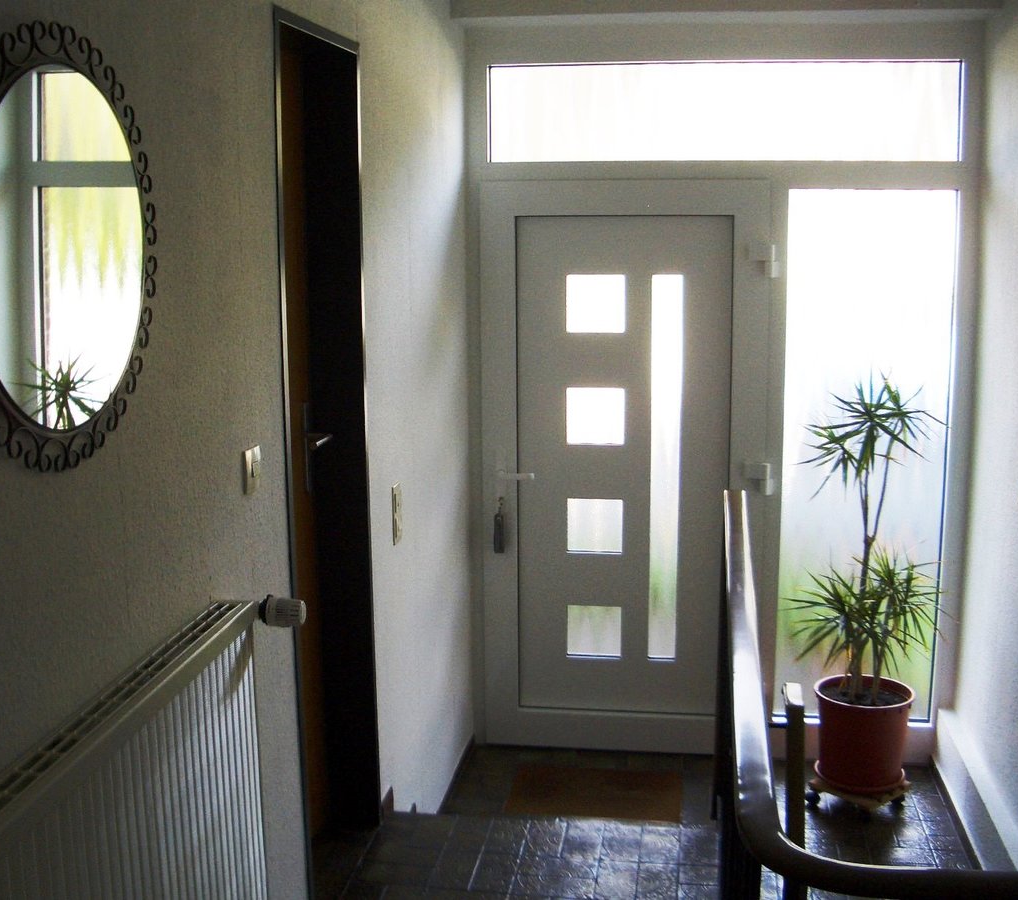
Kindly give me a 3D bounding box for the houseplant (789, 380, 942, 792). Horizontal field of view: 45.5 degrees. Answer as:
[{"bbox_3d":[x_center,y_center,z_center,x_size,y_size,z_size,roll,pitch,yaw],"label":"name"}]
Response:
[{"bbox_3d":[1.177,0.425,3.992,0.520,1.380,0.500,1,11,9],"label":"houseplant"}]

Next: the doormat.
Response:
[{"bbox_3d":[0.299,1.192,4.231,0.600,0.016,0.400,1,11,9],"label":"doormat"}]

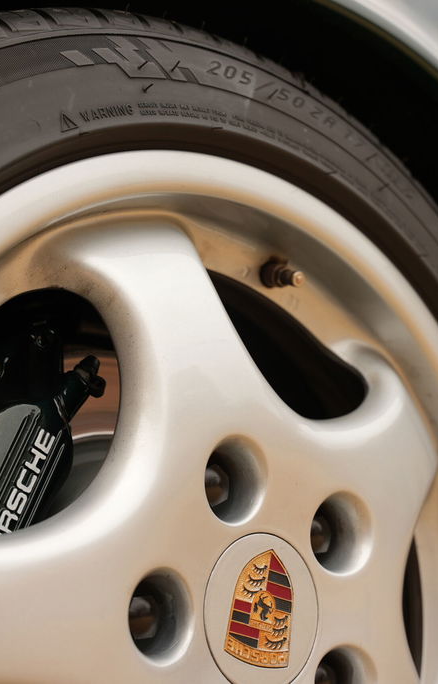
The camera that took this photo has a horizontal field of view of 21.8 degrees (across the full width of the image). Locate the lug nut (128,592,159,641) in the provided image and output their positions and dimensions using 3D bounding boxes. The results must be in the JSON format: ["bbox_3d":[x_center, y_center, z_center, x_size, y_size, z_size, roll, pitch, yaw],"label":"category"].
[{"bbox_3d":[-0.041,0.125,0.521,0.022,0.022,0.025,3,-12,-42],"label":"lug nut"}]

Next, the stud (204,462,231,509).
[{"bbox_3d":[-0.008,0.071,0.564,0.022,0.022,0.025,3,-12,-42],"label":"stud"}]

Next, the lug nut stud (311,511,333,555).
[{"bbox_3d":[0.047,0.103,0.606,0.022,0.022,0.025,3,-12,-42],"label":"lug nut stud"}]

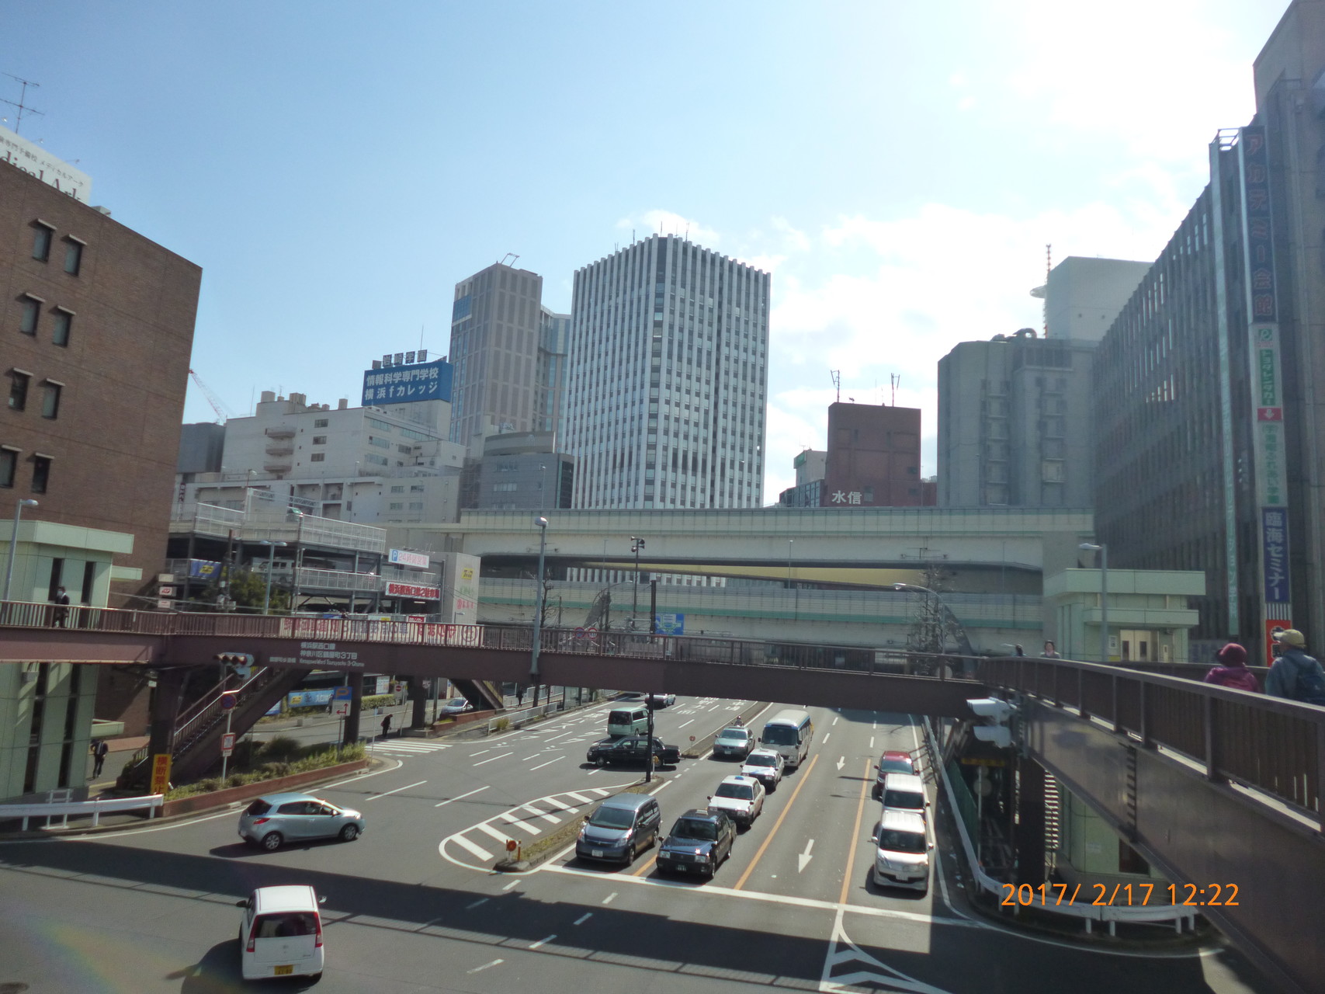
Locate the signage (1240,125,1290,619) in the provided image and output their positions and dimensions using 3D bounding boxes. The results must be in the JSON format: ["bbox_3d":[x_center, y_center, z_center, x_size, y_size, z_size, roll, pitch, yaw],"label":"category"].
[{"bbox_3d":[25.330,-5.470,38.598,0.980,21.200,0.500,1,-8,14],"label":"signage"}]

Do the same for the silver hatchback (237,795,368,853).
[{"bbox_3d":[-11.458,10.332,29.656,1.695,1.475,3.885,-5,-11,44],"label":"silver hatchback"}]

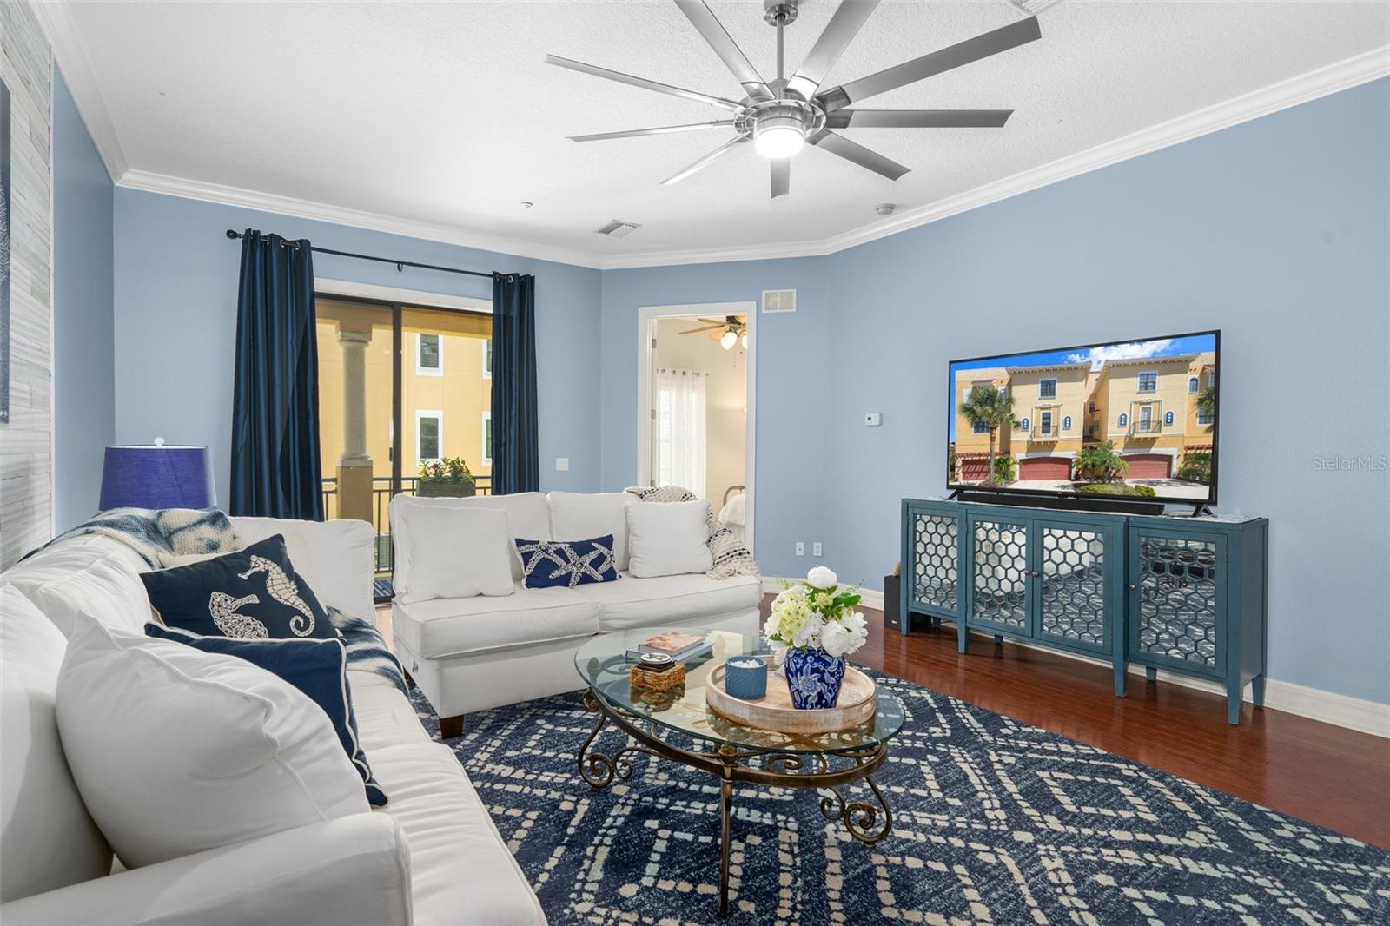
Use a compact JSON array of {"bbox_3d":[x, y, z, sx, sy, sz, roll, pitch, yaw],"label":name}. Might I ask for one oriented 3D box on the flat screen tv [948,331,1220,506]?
[{"bbox_3d":[2.127,-0.231,3.785,0.076,0.849,1.467,-1,1,-35],"label":"flat screen tv"}]

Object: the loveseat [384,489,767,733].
[{"bbox_3d":[-0.640,0.686,3.745,1.841,0.993,1.012,-1,1,-35],"label":"loveseat"}]

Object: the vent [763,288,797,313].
[{"bbox_3d":[0.728,-1.400,5.671,0.291,0.190,0.020,1,1,14],"label":"vent"}]

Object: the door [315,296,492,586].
[{"bbox_3d":[-2.327,-0.046,5.123,1.834,2.385,0.101,-1,1,-35],"label":"door"}]

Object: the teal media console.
[{"bbox_3d":[2.100,0.724,3.844,0.411,0.936,1.846,-1,1,-35],"label":"teal media console"}]

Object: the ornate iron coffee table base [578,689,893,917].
[{"bbox_3d":[0.094,0.977,2.276,0.784,0.481,1.246,-1,1,-35],"label":"ornate iron coffee table base"}]

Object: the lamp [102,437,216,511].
[{"bbox_3d":[-2.487,0.236,3.051,0.420,0.700,0.420,-1,1,-35],"label":"lamp"}]

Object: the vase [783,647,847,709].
[{"bbox_3d":[0.345,0.613,1.885,0.187,0.195,0.187,0,1,0],"label":"vase"}]

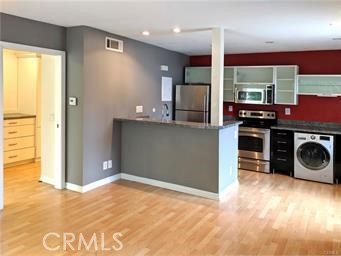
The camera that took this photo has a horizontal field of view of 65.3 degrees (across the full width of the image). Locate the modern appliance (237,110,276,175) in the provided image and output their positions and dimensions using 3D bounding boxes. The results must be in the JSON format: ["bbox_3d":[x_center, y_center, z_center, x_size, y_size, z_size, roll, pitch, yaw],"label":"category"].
[{"bbox_3d":[1.751,0.262,5.610,0.765,1.170,0.685,5,8,30],"label":"modern appliance"}]

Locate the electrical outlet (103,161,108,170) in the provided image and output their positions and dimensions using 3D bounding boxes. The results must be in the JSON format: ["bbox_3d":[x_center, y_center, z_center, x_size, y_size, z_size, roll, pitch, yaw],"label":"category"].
[{"bbox_3d":[-1.042,0.614,4.296,0.012,0.125,0.082,5,8,30],"label":"electrical outlet"}]

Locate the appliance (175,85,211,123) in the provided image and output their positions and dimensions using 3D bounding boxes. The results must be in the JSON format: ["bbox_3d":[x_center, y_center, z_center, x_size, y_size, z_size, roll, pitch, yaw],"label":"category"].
[{"bbox_3d":[0.635,-0.099,6.118,0.785,1.703,0.798,5,8,30],"label":"appliance"}]

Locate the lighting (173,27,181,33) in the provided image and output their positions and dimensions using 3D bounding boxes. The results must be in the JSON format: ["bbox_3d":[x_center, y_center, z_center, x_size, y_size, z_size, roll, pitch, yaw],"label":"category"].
[{"bbox_3d":[0.091,-1.417,3.848,0.130,0.035,0.130,1,7,0],"label":"lighting"}]

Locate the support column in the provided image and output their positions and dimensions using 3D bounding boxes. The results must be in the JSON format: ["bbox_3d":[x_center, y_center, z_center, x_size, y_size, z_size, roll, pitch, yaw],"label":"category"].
[{"bbox_3d":[0.666,-0.716,3.755,0.120,1.333,0.125,5,8,30],"label":"support column"}]

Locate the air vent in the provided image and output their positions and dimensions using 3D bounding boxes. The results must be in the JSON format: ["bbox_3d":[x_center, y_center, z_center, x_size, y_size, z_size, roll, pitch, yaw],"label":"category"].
[{"bbox_3d":[-0.875,-1.319,4.250,0.025,0.200,0.410,5,8,30],"label":"air vent"}]

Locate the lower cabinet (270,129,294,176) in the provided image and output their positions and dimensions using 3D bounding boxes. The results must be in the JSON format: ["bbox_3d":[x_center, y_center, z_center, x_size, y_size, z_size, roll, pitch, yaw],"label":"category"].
[{"bbox_3d":[2.289,0.453,5.357,0.435,0.880,0.620,5,8,30],"label":"lower cabinet"}]

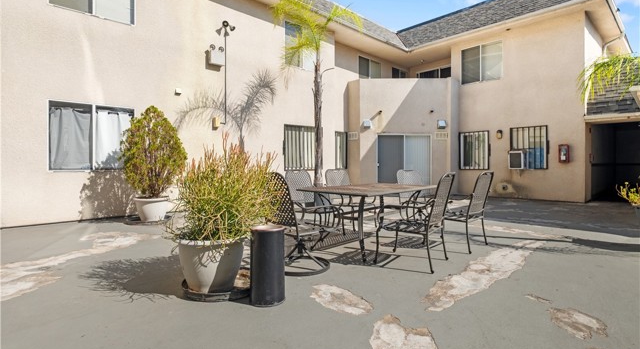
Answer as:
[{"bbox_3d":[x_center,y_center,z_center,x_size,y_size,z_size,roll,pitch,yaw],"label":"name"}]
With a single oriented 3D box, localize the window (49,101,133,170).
[{"bbox_3d":[-4.182,-0.676,5.937,1.290,1.200,0.100,-1,1,-41],"label":"window"}]

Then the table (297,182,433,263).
[{"bbox_3d":[0.725,0.540,4.255,1.010,0.720,1.900,1,1,41],"label":"table"}]

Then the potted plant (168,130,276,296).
[{"bbox_3d":[-0.780,0.281,2.553,0.900,1.220,0.860,-1,1,-41],"label":"potted plant"}]

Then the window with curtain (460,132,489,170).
[{"bbox_3d":[5.218,-0.803,10.848,0.120,1.280,0.990,-1,1,-41],"label":"window with curtain"}]

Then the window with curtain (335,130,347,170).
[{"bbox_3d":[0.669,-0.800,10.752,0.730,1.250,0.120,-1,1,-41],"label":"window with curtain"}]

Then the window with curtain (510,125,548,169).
[{"bbox_3d":[6.278,-0.784,9.637,0.120,1.280,0.990,-1,1,-41],"label":"window with curtain"}]

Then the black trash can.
[{"bbox_3d":[-0.386,0.668,2.400,0.255,0.540,0.255,0,1,0],"label":"black trash can"}]

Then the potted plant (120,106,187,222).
[{"bbox_3d":[-3.130,-0.218,6.050,1.160,2.170,1.160,0,1,0],"label":"potted plant"}]

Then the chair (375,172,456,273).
[{"bbox_3d":[1.000,0.447,3.360,0.690,0.940,0.600,1,1,35],"label":"chair"}]

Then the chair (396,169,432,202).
[{"bbox_3d":[1.650,0.395,5.600,0.600,0.960,0.670,0,1,18],"label":"chair"}]

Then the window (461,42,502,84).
[{"bbox_3d":[5.550,-3.800,11.000,0.100,1.240,1.300,-1,1,-43],"label":"window"}]

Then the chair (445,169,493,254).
[{"bbox_3d":[1.704,0.415,3.931,0.600,0.910,0.690,-1,2,-42],"label":"chair"}]

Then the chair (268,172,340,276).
[{"bbox_3d":[-0.224,0.431,3.041,0.700,0.920,0.600,-1,2,-44],"label":"chair"}]

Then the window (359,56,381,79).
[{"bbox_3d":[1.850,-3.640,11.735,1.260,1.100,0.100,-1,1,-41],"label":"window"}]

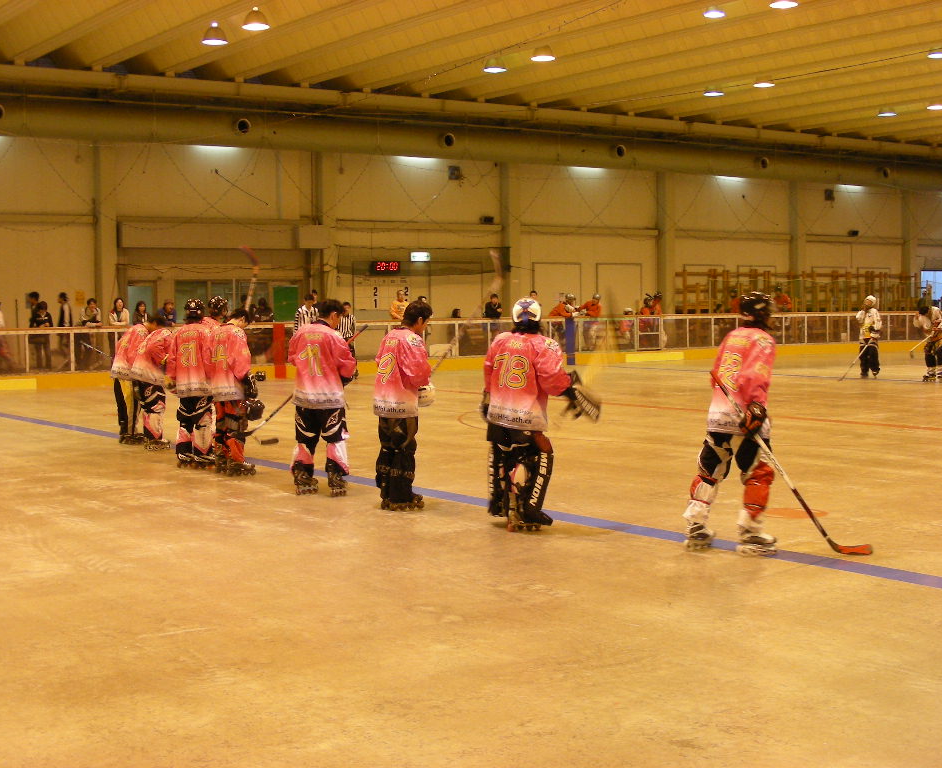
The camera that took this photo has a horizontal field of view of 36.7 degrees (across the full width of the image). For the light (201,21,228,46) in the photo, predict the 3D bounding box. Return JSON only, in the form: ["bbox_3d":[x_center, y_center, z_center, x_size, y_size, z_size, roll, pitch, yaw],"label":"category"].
[{"bbox_3d":[-5.169,-7.063,28.588,0.530,0.410,0.530,-1,3,0],"label":"light"}]

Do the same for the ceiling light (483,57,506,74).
[{"bbox_3d":[0.551,-7.403,32.689,0.530,0.390,0.530,-1,3,0],"label":"ceiling light"}]

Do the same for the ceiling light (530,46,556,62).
[{"bbox_3d":[1.515,-7.047,30.124,0.520,0.310,0.520,-1,3,0],"label":"ceiling light"}]

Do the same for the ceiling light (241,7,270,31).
[{"bbox_3d":[-4.115,-6.999,27.088,0.530,0.410,0.530,-1,3,0],"label":"ceiling light"}]

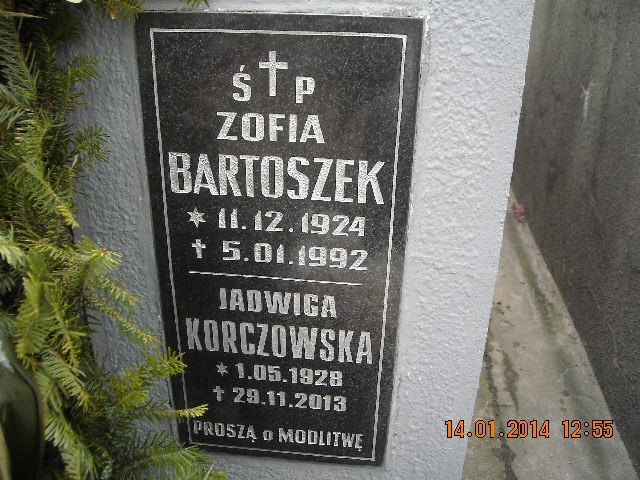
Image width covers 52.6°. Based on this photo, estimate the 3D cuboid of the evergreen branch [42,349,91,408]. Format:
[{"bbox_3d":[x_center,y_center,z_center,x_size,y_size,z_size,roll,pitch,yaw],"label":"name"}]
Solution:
[{"bbox_3d":[-0.317,0.173,0.810,0.034,0.088,0.028,-40,13,-24],"label":"evergreen branch"}]

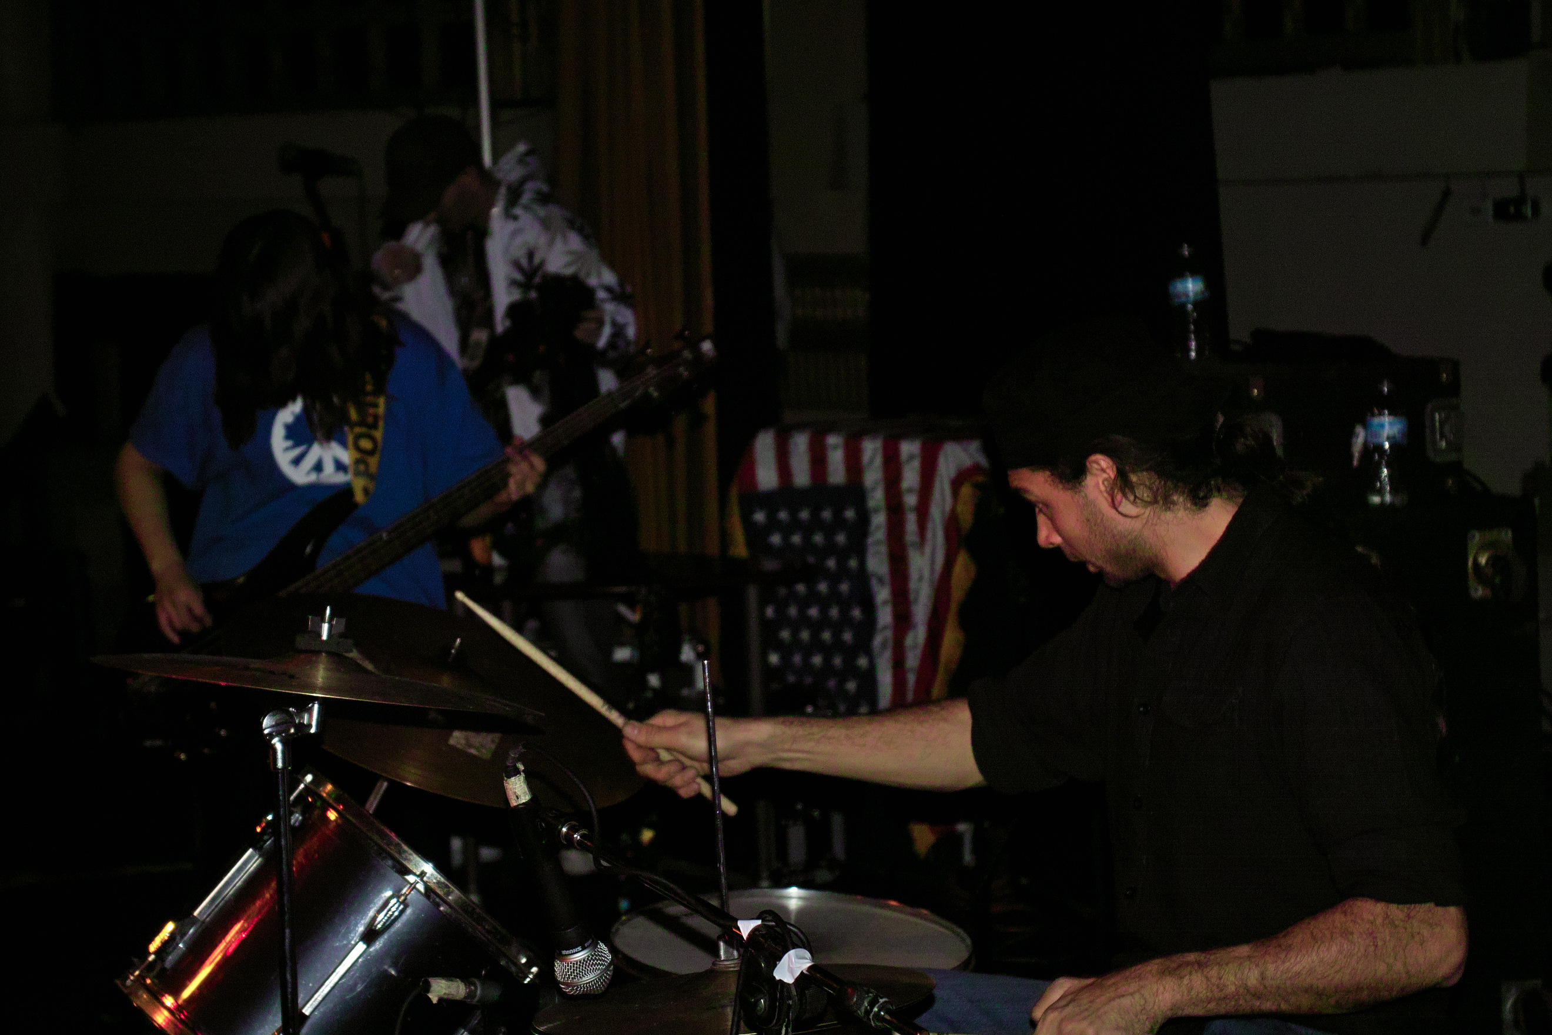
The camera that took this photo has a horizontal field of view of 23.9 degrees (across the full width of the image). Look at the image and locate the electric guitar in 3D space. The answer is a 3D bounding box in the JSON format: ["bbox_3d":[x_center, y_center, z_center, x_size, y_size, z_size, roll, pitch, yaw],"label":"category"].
[{"bbox_3d":[-0.542,0.033,5.450,1.130,0.320,0.085,-31,-3,12],"label":"electric guitar"}]

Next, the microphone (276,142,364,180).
[{"bbox_3d":[-0.741,-0.577,5.950,0.158,0.054,0.054,8,2,-12],"label":"microphone"}]

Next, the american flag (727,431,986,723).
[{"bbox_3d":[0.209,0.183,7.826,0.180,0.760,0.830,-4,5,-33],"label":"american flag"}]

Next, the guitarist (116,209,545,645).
[{"bbox_3d":[-0.645,0.298,5.520,0.640,1.520,0.480,-2,4,-3],"label":"guitarist"}]

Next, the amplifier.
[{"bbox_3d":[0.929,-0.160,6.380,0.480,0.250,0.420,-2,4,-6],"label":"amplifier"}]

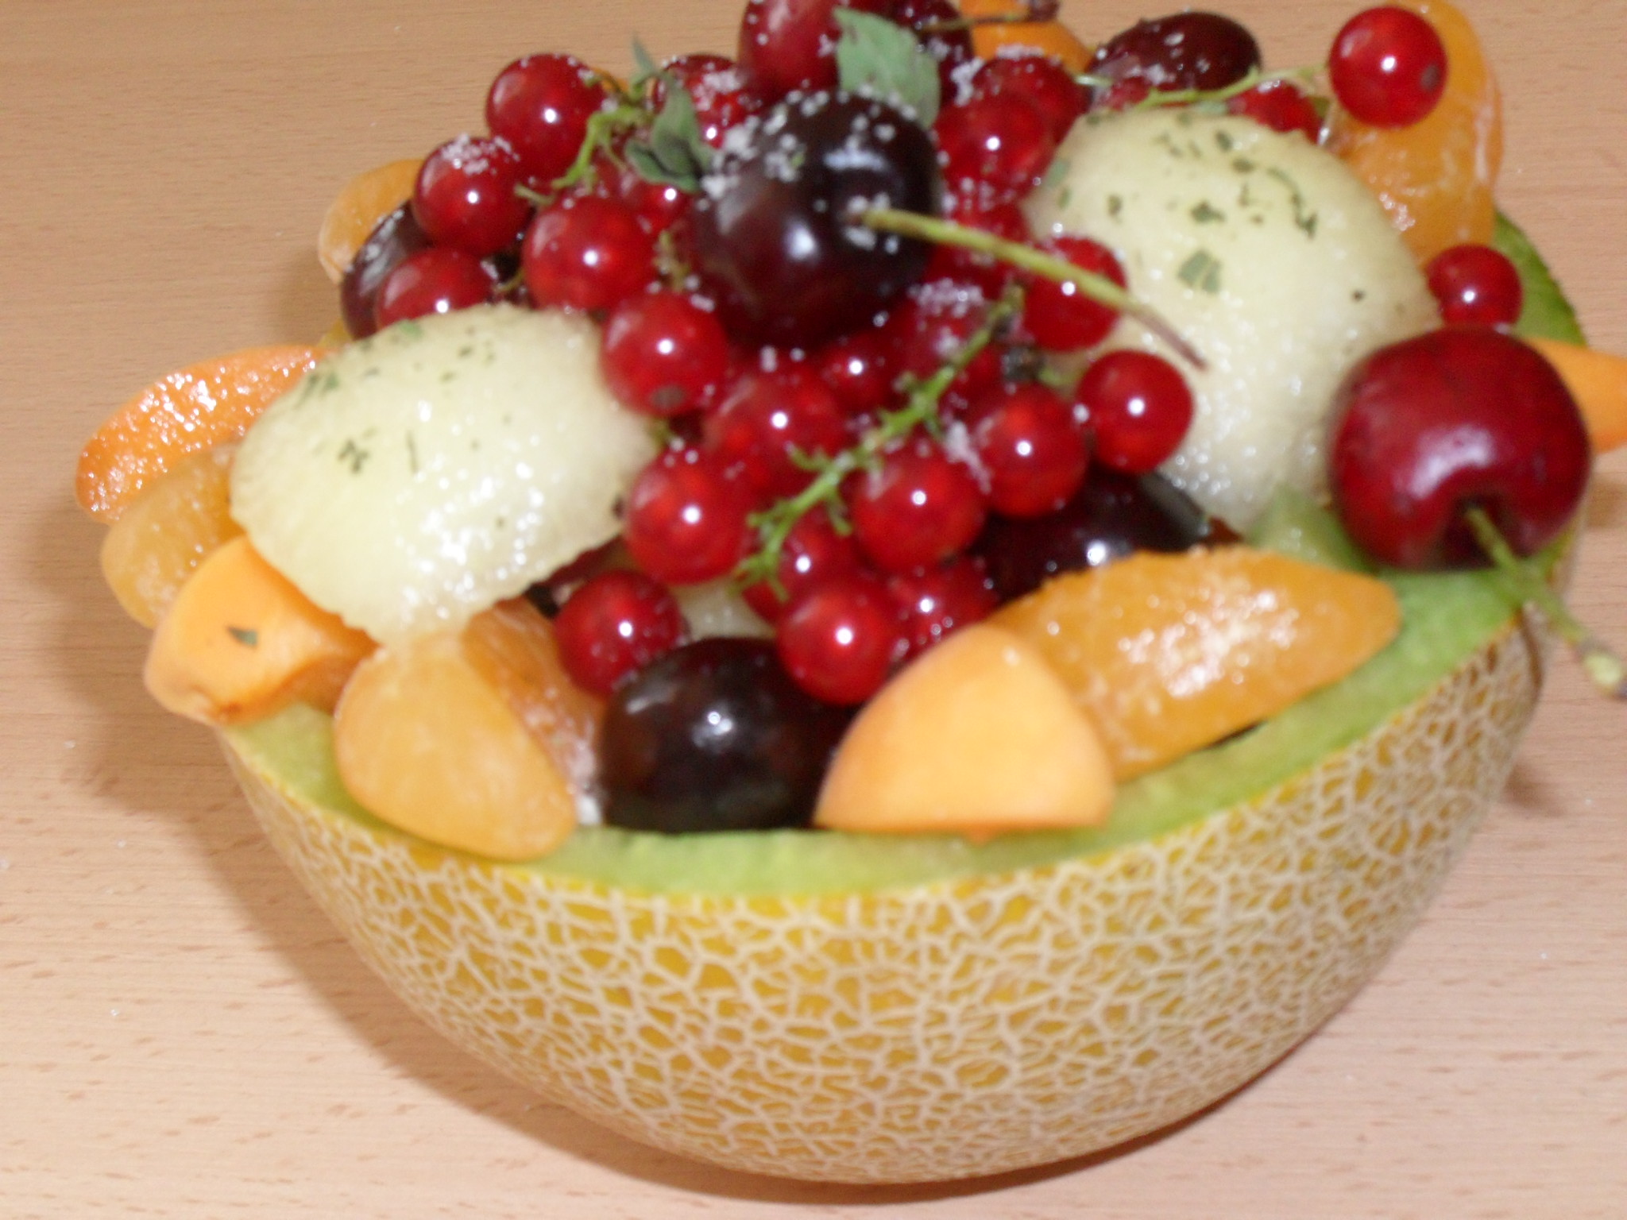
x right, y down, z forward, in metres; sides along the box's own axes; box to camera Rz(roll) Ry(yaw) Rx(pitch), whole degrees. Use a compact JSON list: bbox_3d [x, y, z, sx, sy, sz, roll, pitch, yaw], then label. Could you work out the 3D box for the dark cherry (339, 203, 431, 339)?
[{"bbox_3d":[-0.038,-0.032,0.289,0.021,0.021,0.021,0,32,0],"label":"dark cherry"}]

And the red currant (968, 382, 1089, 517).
[{"bbox_3d":[0.019,-0.014,0.251,0.011,0.011,0.011,0,32,0],"label":"red currant"}]

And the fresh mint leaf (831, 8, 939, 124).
[{"bbox_3d":[0.007,-0.052,0.273,0.011,0.003,0.013,0,72,0],"label":"fresh mint leaf"}]

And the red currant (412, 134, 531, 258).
[{"bbox_3d":[-0.030,-0.037,0.251,0.011,0.011,0.011,-4,37,0],"label":"red currant"}]

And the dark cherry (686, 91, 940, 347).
[{"bbox_3d":[0.000,-0.035,0.255,0.022,0.022,0.021,-32,2,-31],"label":"dark cherry"}]

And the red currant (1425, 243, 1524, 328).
[{"bbox_3d":[0.062,-0.030,0.266,0.009,0.009,0.009,-4,37,0],"label":"red currant"}]

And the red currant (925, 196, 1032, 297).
[{"bbox_3d":[0.015,-0.032,0.249,0.010,0.010,0.010,1,37,0],"label":"red currant"}]

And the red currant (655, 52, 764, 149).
[{"bbox_3d":[-0.009,-0.045,0.255,0.010,0.010,0.010,1,37,0],"label":"red currant"}]

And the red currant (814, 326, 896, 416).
[{"bbox_3d":[0.004,-0.022,0.261,0.009,0.009,0.009,-6,34,0],"label":"red currant"}]

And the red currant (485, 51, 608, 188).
[{"bbox_3d":[-0.024,-0.044,0.254,0.011,0.011,0.011,-4,37,0],"label":"red currant"}]

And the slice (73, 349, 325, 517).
[{"bbox_3d":[-0.059,-0.017,0.280,0.034,0.013,0.016,-32,43,-24],"label":"slice"}]

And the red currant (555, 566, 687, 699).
[{"bbox_3d":[-0.016,0.002,0.234,0.011,0.011,0.011,-4,37,0],"label":"red currant"}]

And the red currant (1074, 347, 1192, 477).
[{"bbox_3d":[0.028,-0.017,0.247,0.011,0.011,0.011,-4,37,0],"label":"red currant"}]

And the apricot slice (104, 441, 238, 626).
[{"bbox_3d":[-0.058,-0.007,0.275,0.026,0.017,0.018,-15,36,-14],"label":"apricot slice"}]

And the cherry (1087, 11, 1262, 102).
[{"bbox_3d":[0.041,-0.061,0.317,0.019,0.017,0.019,-6,34,0],"label":"cherry"}]

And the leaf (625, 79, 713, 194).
[{"bbox_3d":[-0.014,-0.045,0.270,0.009,0.004,0.012,0,72,0],"label":"leaf"}]

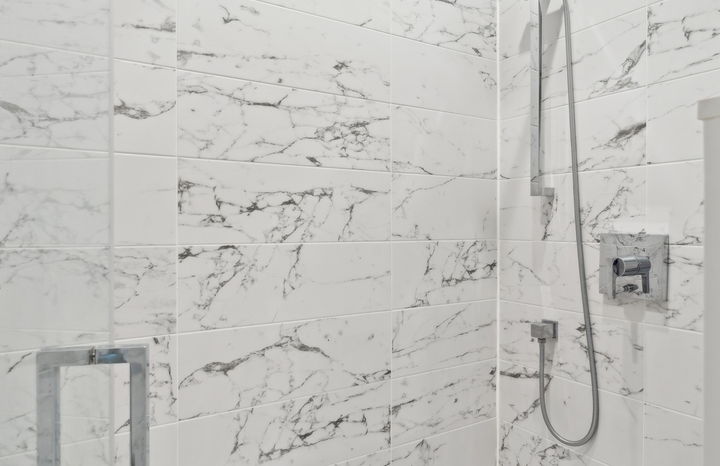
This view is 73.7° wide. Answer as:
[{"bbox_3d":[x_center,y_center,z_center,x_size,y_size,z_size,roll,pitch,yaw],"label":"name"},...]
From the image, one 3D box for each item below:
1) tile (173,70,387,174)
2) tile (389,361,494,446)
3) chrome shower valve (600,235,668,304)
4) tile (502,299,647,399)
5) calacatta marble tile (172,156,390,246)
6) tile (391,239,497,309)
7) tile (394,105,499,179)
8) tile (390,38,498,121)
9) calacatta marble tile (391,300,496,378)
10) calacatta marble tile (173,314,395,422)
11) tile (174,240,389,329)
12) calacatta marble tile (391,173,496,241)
[{"bbox_3d":[-0.165,-0.278,1.269,0.601,0.203,0.010,0,0,-32],"label":"tile"},{"bbox_3d":[0.284,0.538,1.550,0.449,0.203,0.010,0,0,-32],"label":"tile"},{"bbox_3d":[0.677,0.086,1.238,0.090,0.168,0.173,0,0,-31],"label":"chrome shower valve"},{"bbox_3d":[0.608,0.334,1.450,0.012,0.202,0.491,0,0,-31],"label":"tile"},{"bbox_3d":[-0.165,-0.073,1.270,0.601,0.203,0.010,0,0,-32],"label":"calacatta marble tile"},{"bbox_3d":[0.281,0.129,1.537,0.447,0.202,0.010,0,0,-32],"label":"tile"},{"bbox_3d":[0.282,-0.278,1.534,0.447,0.202,0.010,0,0,-32],"label":"tile"},{"bbox_3d":[0.281,-0.482,1.540,0.446,0.202,0.012,0,0,-31],"label":"tile"},{"bbox_3d":[0.281,0.332,1.539,0.447,0.202,0.010,0,0,-32],"label":"calacatta marble tile"},{"bbox_3d":[-0.166,0.333,1.264,0.599,0.202,0.010,0,0,-32],"label":"calacatta marble tile"},{"bbox_3d":[-0.166,0.130,1.262,0.599,0.202,0.010,0,0,-32],"label":"tile"},{"bbox_3d":[0.281,-0.075,1.536,0.447,0.202,0.010,0,0,-32],"label":"calacatta marble tile"}]

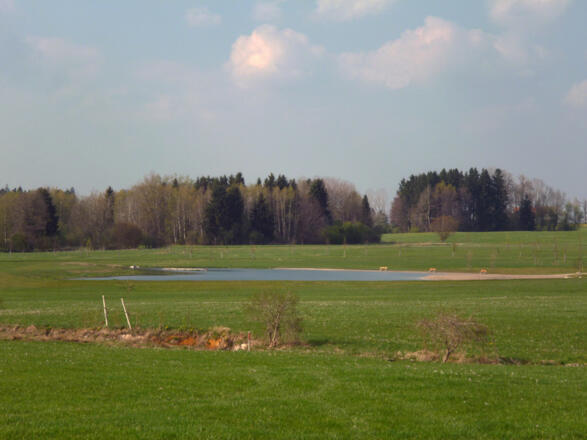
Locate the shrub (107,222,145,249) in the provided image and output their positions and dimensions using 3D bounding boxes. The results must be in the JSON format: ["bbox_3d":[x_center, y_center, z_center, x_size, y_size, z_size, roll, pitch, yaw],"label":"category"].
[{"bbox_3d":[-45.733,4.245,455.000,9.859,7.120,8.873,0,-1,0],"label":"shrub"}]

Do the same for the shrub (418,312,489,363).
[{"bbox_3d":[5.778,4.243,60.000,2.528,1.806,2.401,0,-1,0],"label":"shrub"}]

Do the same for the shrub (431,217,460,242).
[{"bbox_3d":[40.897,2.573,450.000,7.584,7.042,7.584,0,-1,0],"label":"shrub"}]

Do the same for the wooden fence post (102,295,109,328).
[{"bbox_3d":[-8.034,3.910,71.000,0.100,1.430,0.100,-7,-1,0],"label":"wooden fence post"}]

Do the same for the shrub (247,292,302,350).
[{"bbox_3d":[-0.755,3.952,66.000,2.224,2.304,2.113,0,-1,0],"label":"shrub"}]

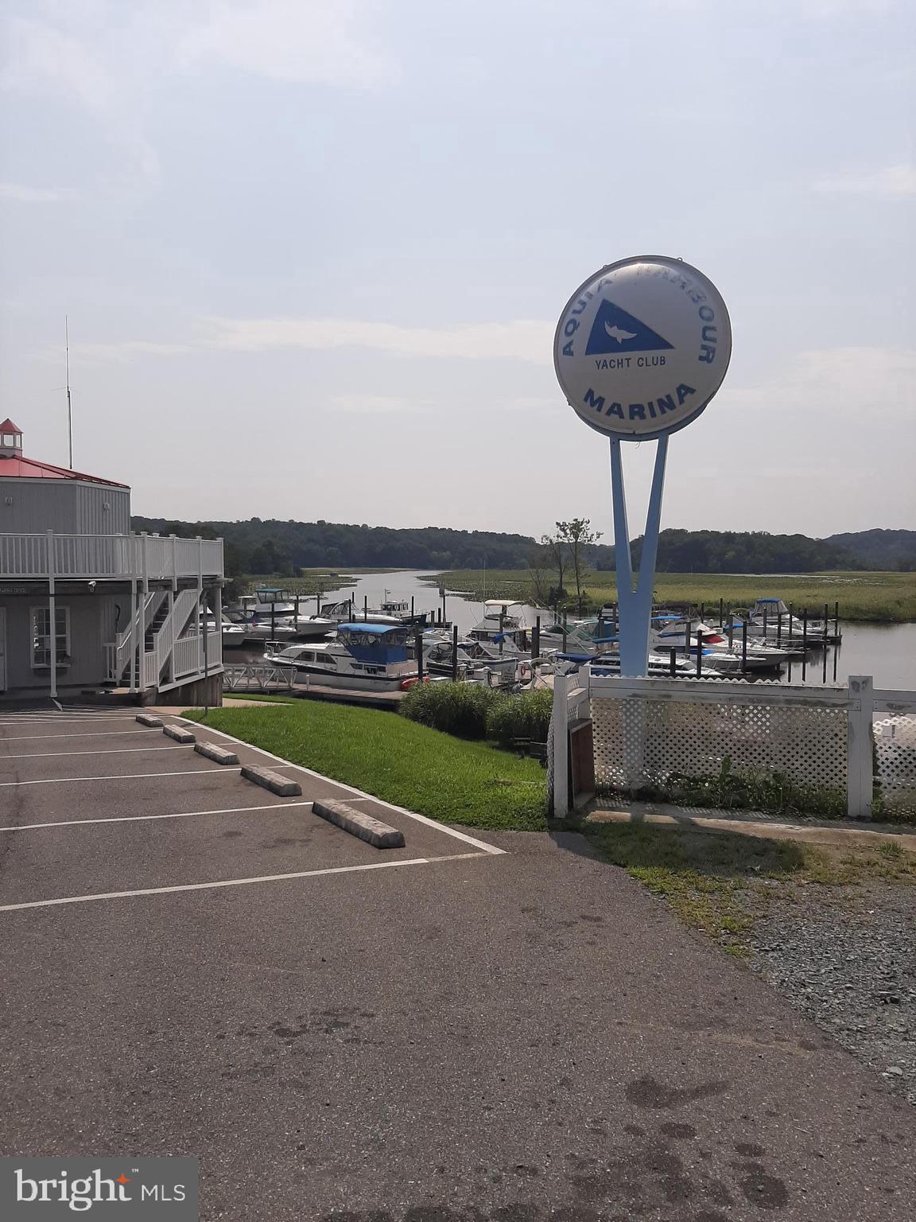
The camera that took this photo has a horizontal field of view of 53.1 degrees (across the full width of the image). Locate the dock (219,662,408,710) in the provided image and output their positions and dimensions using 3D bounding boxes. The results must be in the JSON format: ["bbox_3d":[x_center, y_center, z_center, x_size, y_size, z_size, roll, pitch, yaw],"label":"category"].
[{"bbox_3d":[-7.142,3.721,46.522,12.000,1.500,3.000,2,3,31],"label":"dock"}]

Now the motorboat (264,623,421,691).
[{"bbox_3d":[-6.601,2.475,49.842,10.400,3.650,3.600,2,3,31],"label":"motorboat"}]

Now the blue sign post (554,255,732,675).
[{"bbox_3d":[2.022,-0.977,10.163,1.940,5.820,0.420,1,3,18],"label":"blue sign post"}]

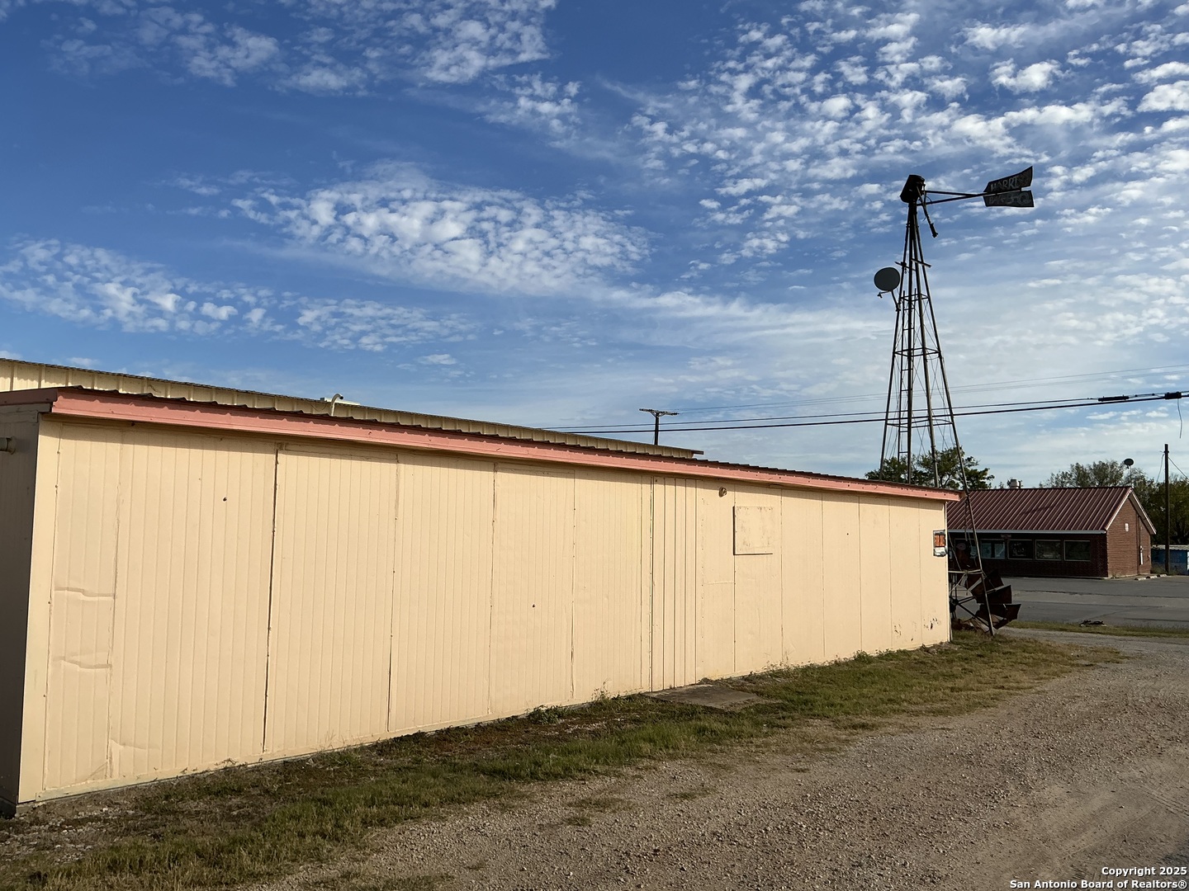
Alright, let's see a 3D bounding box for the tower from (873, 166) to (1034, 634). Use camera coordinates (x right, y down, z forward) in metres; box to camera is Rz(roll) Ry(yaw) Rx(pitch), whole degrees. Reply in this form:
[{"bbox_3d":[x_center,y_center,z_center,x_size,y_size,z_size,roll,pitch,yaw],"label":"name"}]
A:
[{"bbox_3d":[7.531,-0.991,20.754,3.650,10.000,2.750,-1,-6,17],"label":"tower"}]

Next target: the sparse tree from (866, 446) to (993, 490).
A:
[{"bbox_3d":[23.680,4.348,67.917,9.100,8.600,9.000,-1,-6,19],"label":"sparse tree"}]

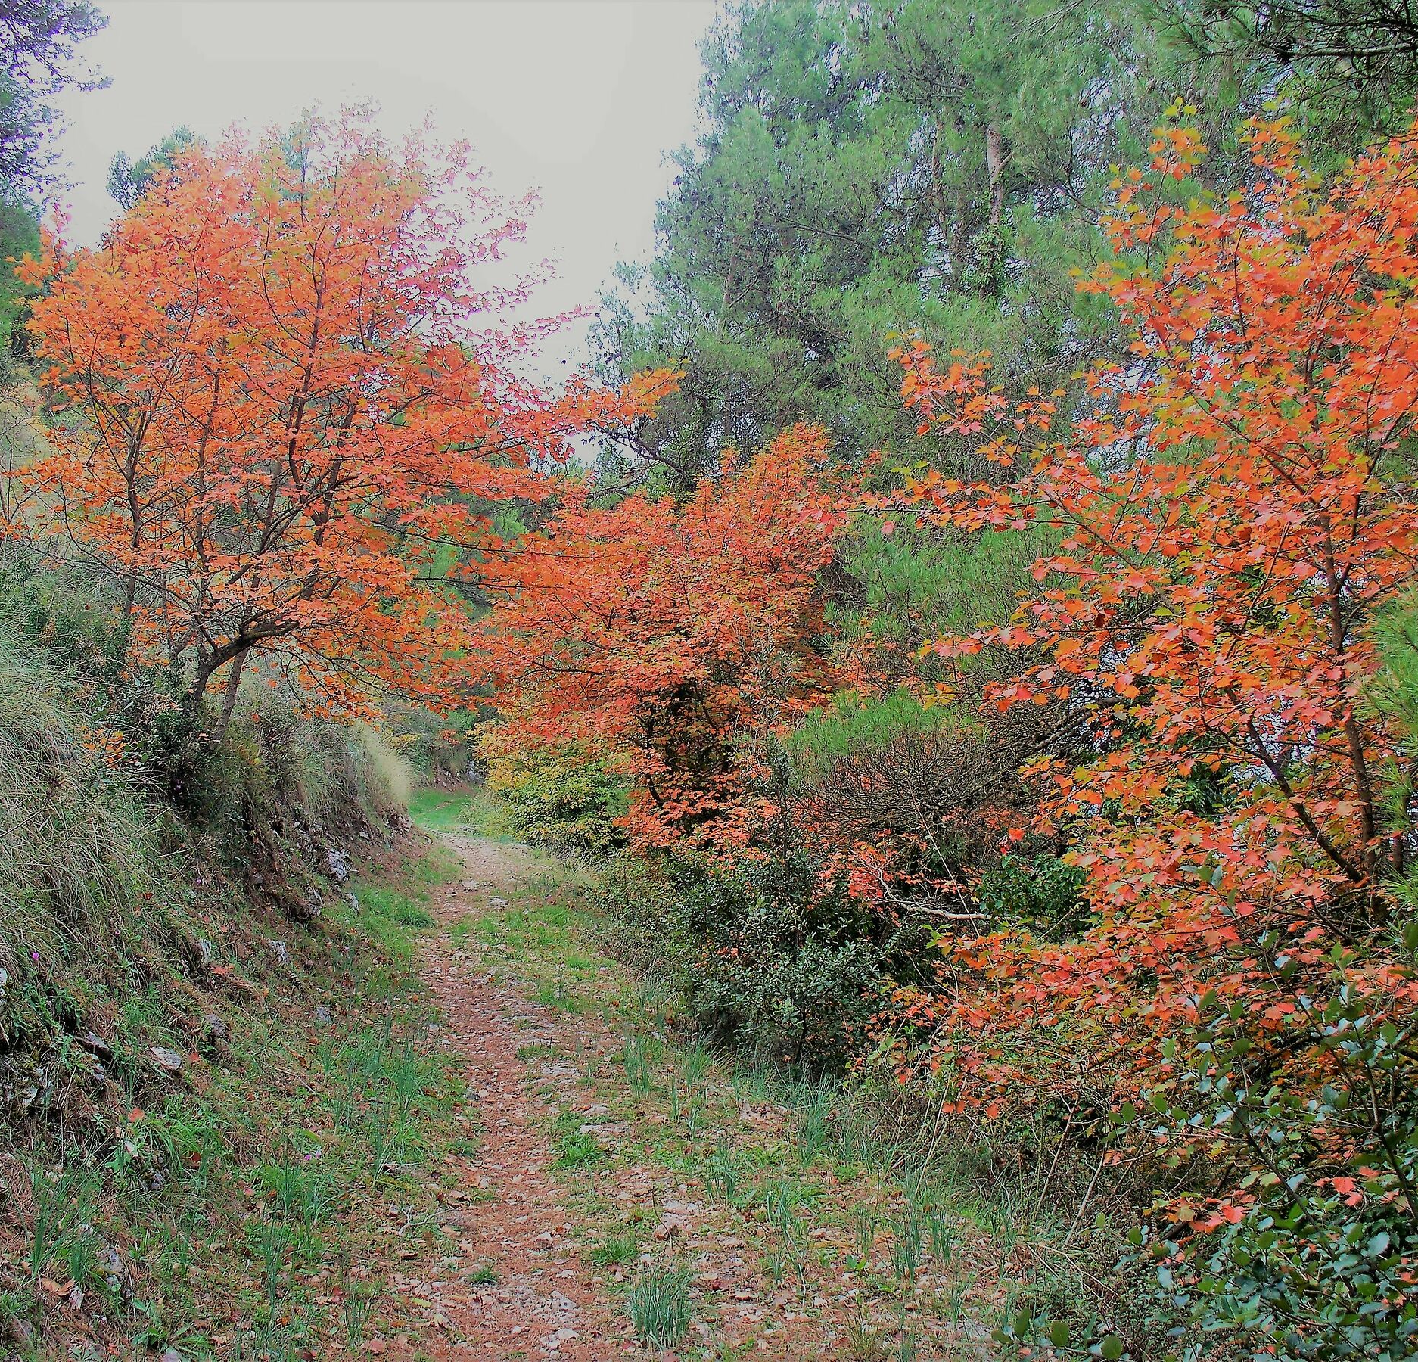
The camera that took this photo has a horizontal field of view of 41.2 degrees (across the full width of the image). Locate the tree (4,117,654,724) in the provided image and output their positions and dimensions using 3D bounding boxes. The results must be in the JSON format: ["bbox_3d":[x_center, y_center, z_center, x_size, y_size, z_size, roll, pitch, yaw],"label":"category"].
[{"bbox_3d":[-2.361,-1.686,12.300,4.250,4.000,3.800,0,-1,0],"label":"tree"}]

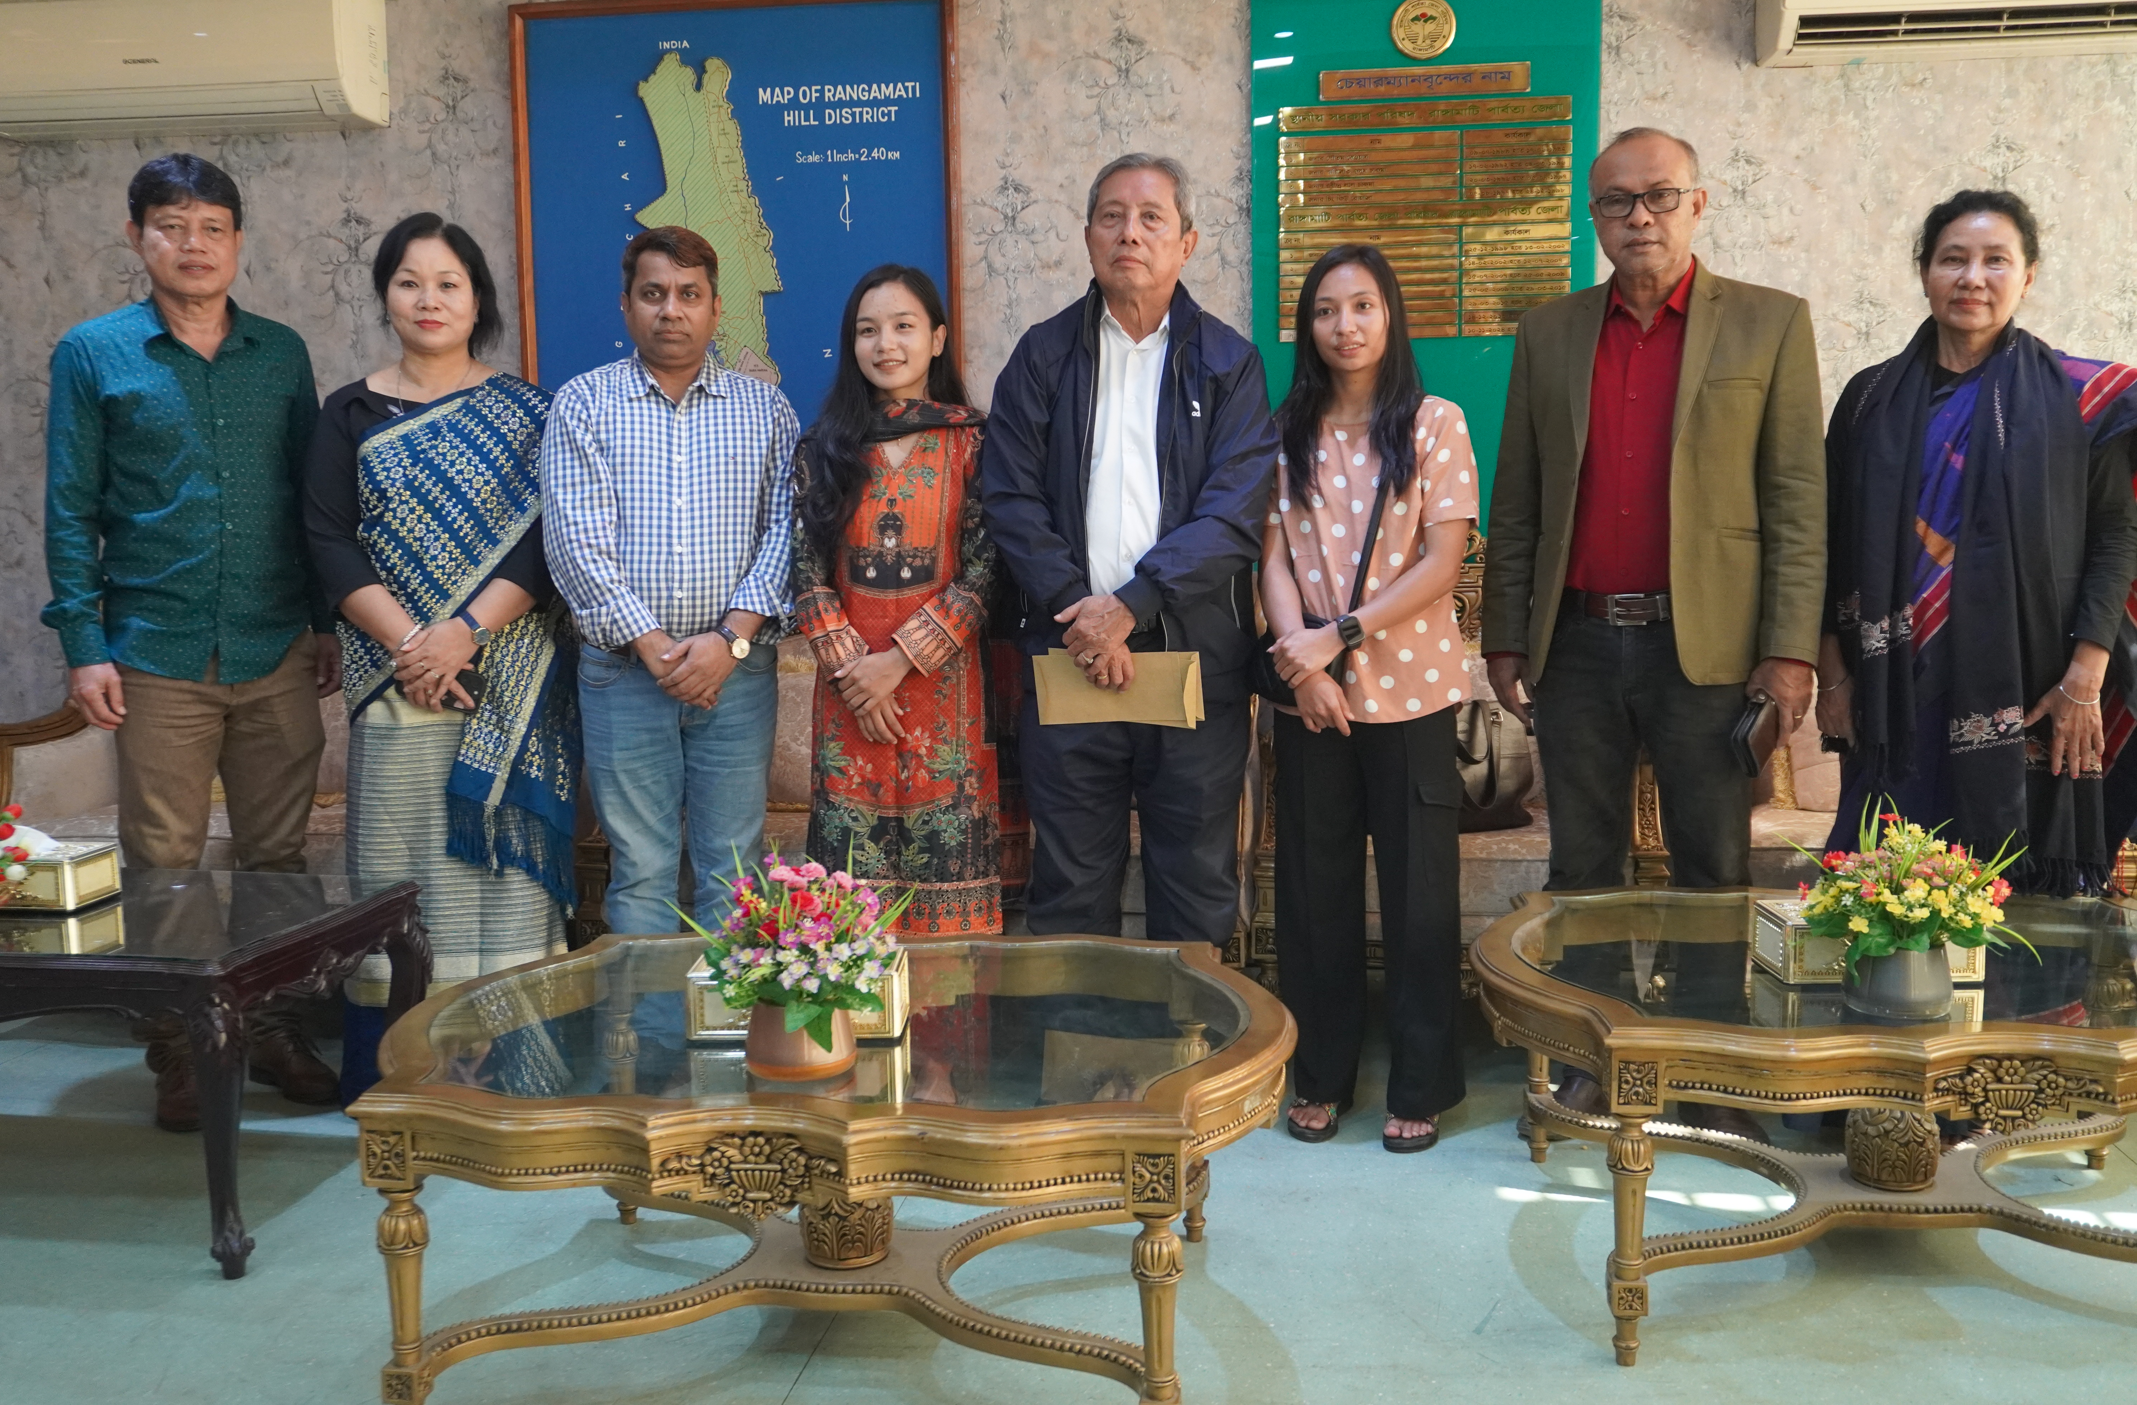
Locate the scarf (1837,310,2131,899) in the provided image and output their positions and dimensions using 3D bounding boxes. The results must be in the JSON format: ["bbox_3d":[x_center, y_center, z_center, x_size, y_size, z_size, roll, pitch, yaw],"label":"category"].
[{"bbox_3d":[1.500,-0.156,3.056,0.440,0.943,0.300,1,7,16],"label":"scarf"}]

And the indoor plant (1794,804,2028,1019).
[{"bbox_3d":[1.096,0.260,2.393,0.286,0.263,0.250,0,7,6],"label":"indoor plant"}]

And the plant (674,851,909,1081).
[{"bbox_3d":[-0.338,0.314,2.248,0.280,0.260,0.260,0,7,6],"label":"plant"}]

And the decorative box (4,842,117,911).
[{"bbox_3d":[-1.716,0.289,3.036,0.260,0.087,0.130,0,7,11],"label":"decorative box"}]

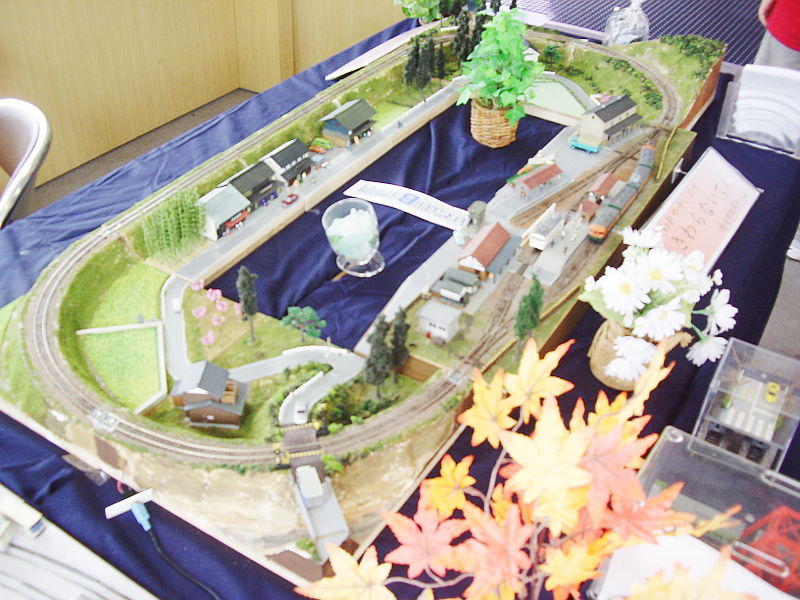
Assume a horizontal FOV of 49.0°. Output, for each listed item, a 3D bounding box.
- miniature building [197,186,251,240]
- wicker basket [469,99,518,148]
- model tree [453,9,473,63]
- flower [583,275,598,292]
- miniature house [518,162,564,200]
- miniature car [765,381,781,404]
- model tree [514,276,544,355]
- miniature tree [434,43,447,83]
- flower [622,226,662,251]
[{"bbox_3d":[-0.248,-0.122,1.184,0.063,0.044,0.069,22,42,22],"label":"miniature building"},{"bbox_3d":[0.149,-0.283,1.381,0.073,0.066,0.073,1,35,0],"label":"wicker basket"},{"bbox_3d":[0.115,-0.473,1.586,0.028,0.108,0.028,2,38,-1],"label":"model tree"},{"bbox_3d":[0.182,-0.016,0.840,0.015,0.016,0.011,26,7,32],"label":"flower"},{"bbox_3d":[0.206,-0.180,1.321,0.034,0.027,0.081,29,44,30],"label":"miniature house"},{"bbox_3d":[0.418,0.103,0.984,0.012,0.009,0.029,20,41,20],"label":"miniature car"},{"bbox_3d":[0.144,0.020,0.980,0.033,0.115,0.034,21,41,22],"label":"model tree"},{"bbox_3d":[0.080,-0.446,1.656,0.023,0.082,0.023,21,41,22],"label":"miniature tree"},{"bbox_3d":[0.229,-0.058,0.834,0.040,0.018,0.036,1,20,0],"label":"flower"}]

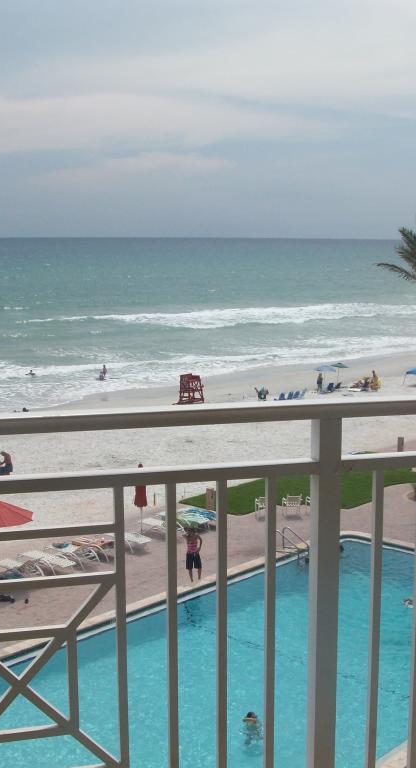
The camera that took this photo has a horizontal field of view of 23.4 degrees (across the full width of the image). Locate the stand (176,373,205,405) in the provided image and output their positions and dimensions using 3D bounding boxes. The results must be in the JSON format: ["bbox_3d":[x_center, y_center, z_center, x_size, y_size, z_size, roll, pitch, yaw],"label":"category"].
[{"bbox_3d":[-1.248,0.305,76.258,1.450,2.150,1.400,7,11,40],"label":"stand"}]

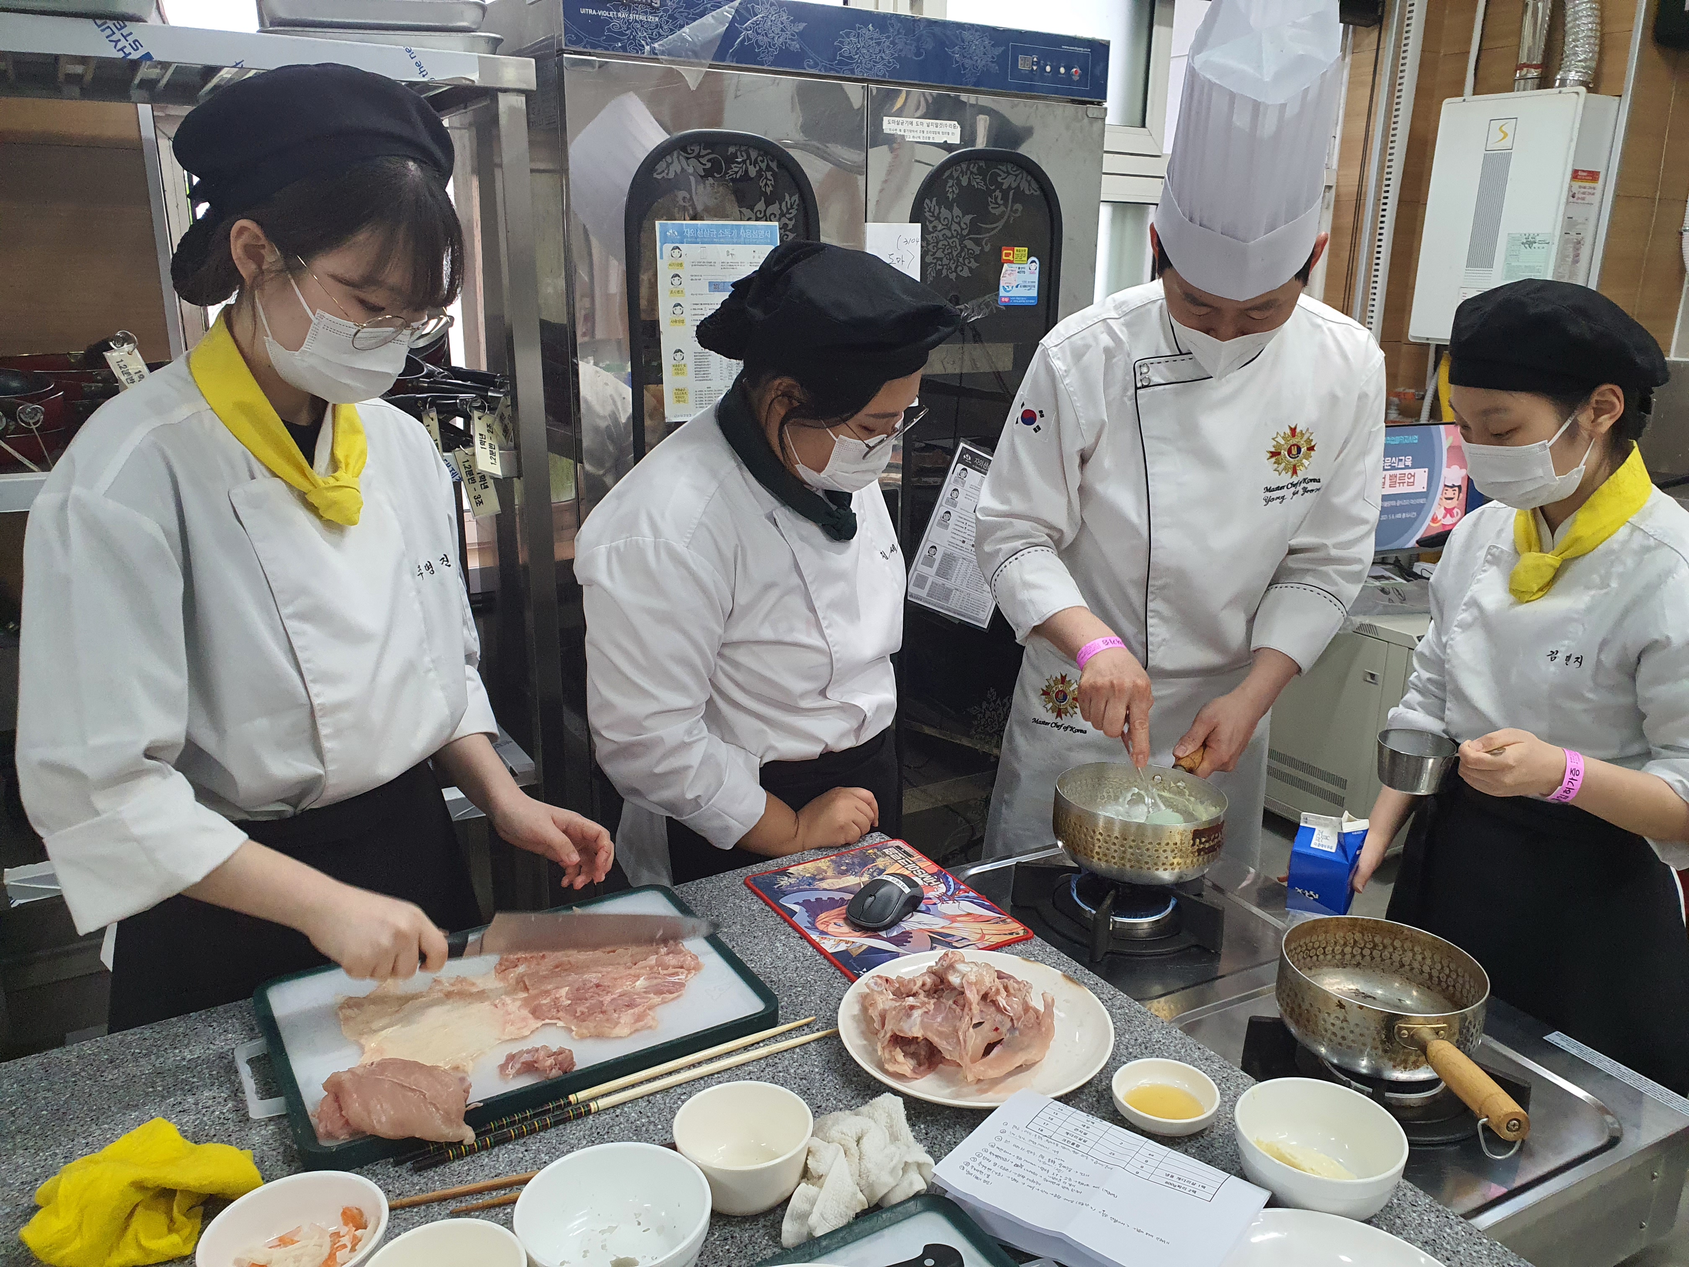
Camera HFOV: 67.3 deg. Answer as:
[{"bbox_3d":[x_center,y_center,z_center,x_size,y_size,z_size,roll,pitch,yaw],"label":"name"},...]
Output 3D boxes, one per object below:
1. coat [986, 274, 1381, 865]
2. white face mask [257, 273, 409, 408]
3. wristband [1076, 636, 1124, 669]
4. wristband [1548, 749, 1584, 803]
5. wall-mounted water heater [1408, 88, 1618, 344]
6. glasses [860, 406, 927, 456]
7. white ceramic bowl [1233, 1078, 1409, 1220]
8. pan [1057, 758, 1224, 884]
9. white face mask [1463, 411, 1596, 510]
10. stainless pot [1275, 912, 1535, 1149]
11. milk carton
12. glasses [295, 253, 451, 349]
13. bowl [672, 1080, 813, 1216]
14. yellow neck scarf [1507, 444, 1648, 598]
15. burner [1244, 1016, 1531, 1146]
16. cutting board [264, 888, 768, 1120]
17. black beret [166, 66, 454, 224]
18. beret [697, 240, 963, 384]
[{"bbox_3d":[0.409,-0.076,1.617,0.490,0.670,0.400,4,25,11],"label":"coat"},{"bbox_3d":[-0.412,-0.252,1.045,0.110,0.110,0.135,38,23,1],"label":"white face mask"},{"bbox_3d":[0.291,0.020,1.440,0.062,0.025,0.055,-35,-19,1],"label":"wristband"},{"bbox_3d":[0.746,0.148,1.310,0.022,0.058,0.052,16,20,12],"label":"wristband"},{"bbox_3d":[1.702,-1.043,3.241,0.200,0.600,0.340,-11,20,-34],"label":"wall-mounted water heater"},{"bbox_3d":[0.022,-0.280,1.465,0.135,0.045,0.140,46,41,2],"label":"glasses"},{"bbox_3d":[0.363,0.403,0.974,0.123,0.060,0.123,1,17,0],"label":"white ceramic bowl"},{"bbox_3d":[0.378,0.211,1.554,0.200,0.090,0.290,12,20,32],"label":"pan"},{"bbox_3d":[0.749,-0.193,1.430,0.115,0.105,0.140,-17,20,-7],"label":"white face mask"},{"bbox_3d":[0.514,0.366,1.144,0.188,0.096,0.340,1,17,0],"label":"stainless pot"},{"bbox_3d":[0.623,0.289,1.640,0.070,0.116,0.070,11,19,30],"label":"milk carton"},{"bbox_3d":[-0.400,-0.300,1.050,0.048,0.135,0.138,-41,2,22],"label":"glasses"},{"bbox_3d":[-0.075,0.400,0.976,0.106,0.062,0.106,1,18,0],"label":"bowl"},{"bbox_3d":[0.854,-0.129,1.470,0.155,0.160,0.145,-5,18,-19],"label":"yellow neck scarf"},{"bbox_3d":[0.478,0.391,1.127,0.190,0.055,0.190,-8,20,-26],"label":"burner"},{"bbox_3d":[-0.302,0.346,1.195,0.415,0.026,0.255,-9,20,-28],"label":"cutting board"},{"bbox_3d":[-0.441,-0.405,1.055,0.240,0.130,0.230,10,19,12],"label":"black beret"},{"bbox_3d":[-0.015,-0.352,1.400,0.280,0.140,0.230,24,25,21],"label":"beret"}]

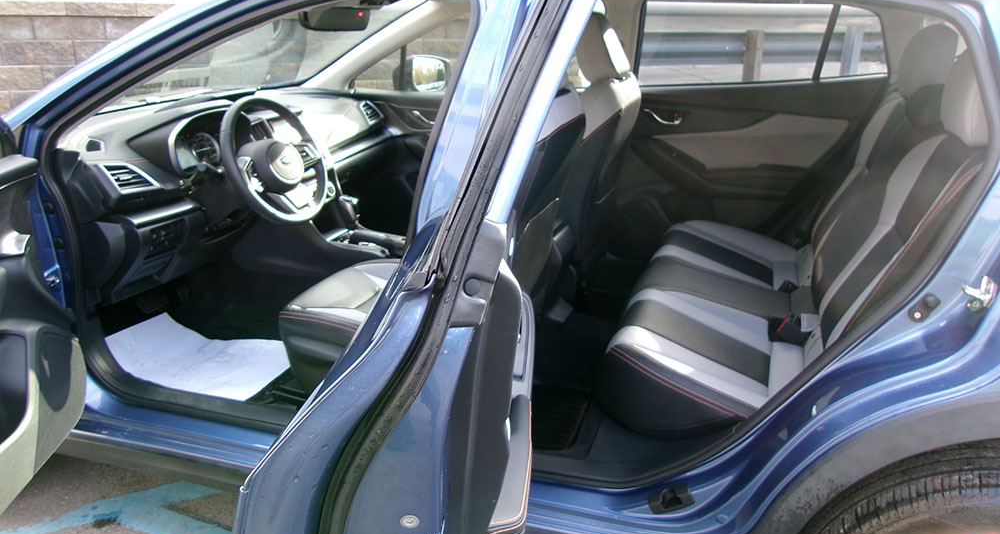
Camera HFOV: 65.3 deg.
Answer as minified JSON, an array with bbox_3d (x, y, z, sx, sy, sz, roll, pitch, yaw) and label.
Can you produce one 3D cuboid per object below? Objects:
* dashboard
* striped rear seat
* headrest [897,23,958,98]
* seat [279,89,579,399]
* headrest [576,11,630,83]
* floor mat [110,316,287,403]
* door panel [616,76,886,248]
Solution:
[{"bbox_3d":[-0.863,-0.329,2.635,0.550,0.520,1.420,7,20,20],"label":"dashboard"},{"bbox_3d":[0.799,-0.148,2.022,0.860,0.890,1.260,7,20,20],"label":"striped rear seat"},{"bbox_3d":[1.185,-0.562,2.141,0.130,0.210,0.270,7,20,20],"label":"headrest"},{"bbox_3d":[-0.165,-0.111,2.007,0.800,0.920,0.520,7,20,20],"label":"seat"},{"bbox_3d":[0.345,-0.681,2.430,0.110,0.200,0.260,-9,14,24],"label":"headrest"},{"bbox_3d":[-0.912,0.266,2.395,0.640,0.050,0.420,7,20,20],"label":"floor mat"},{"bbox_3d":[0.837,-0.334,2.752,0.900,0.660,0.130,7,20,20],"label":"door panel"}]

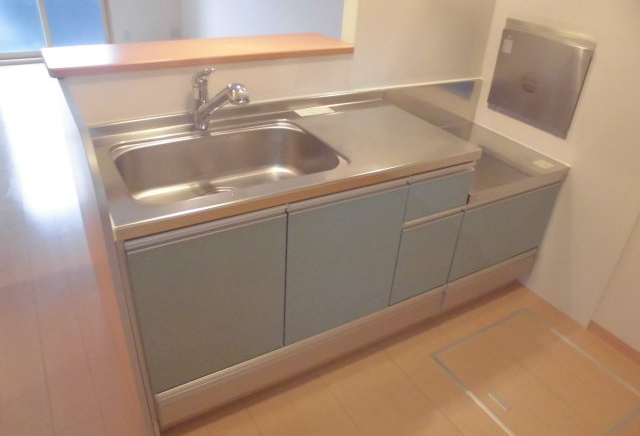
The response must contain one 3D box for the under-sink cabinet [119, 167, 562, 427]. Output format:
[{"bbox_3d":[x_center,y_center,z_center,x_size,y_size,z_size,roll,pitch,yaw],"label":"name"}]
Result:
[{"bbox_3d":[0.123,0.070,1.950,1.775,0.803,0.575,-14,36,-27],"label":"under-sink cabinet"}]

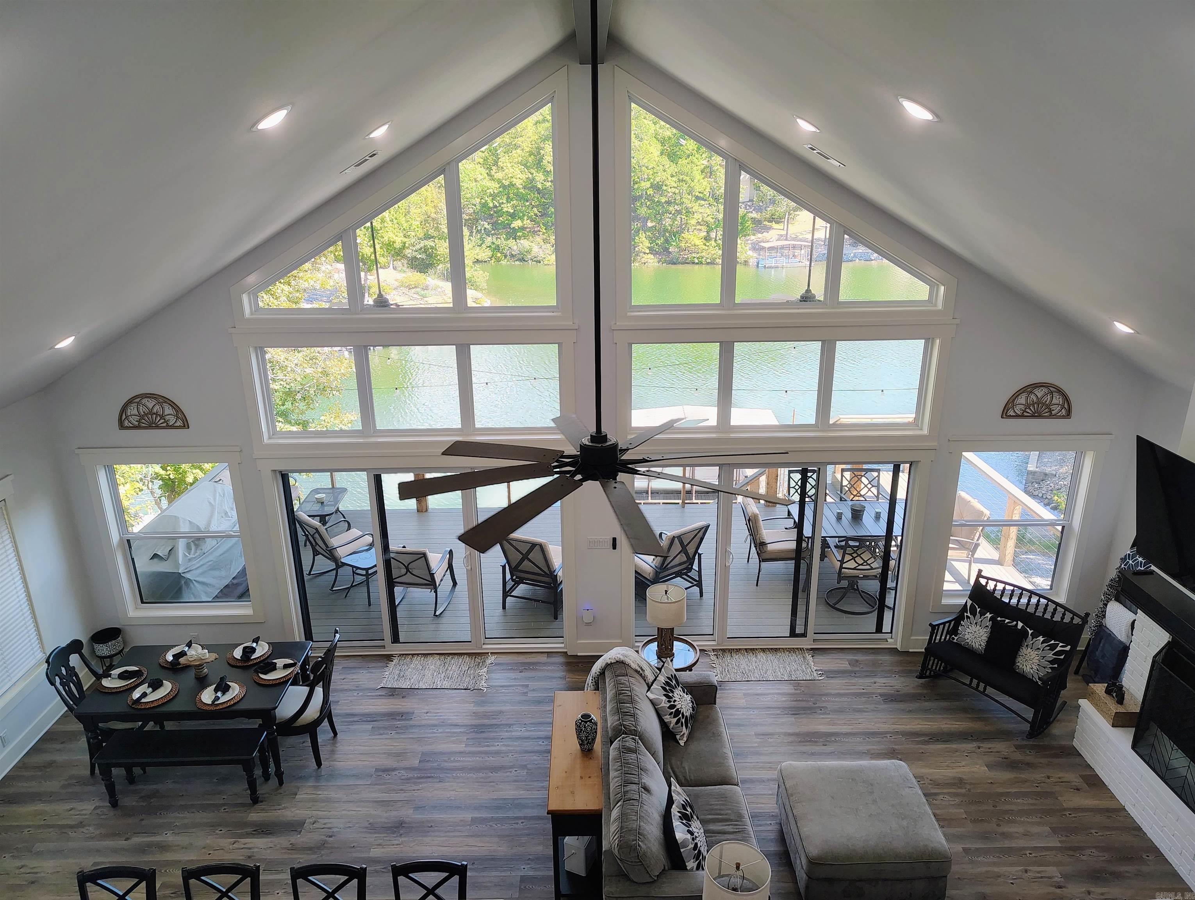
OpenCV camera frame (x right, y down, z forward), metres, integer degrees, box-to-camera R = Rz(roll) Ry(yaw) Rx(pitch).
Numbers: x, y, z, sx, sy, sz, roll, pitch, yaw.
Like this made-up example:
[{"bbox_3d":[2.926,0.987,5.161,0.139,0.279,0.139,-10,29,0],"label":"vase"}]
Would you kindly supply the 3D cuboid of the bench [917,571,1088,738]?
[{"bbox_3d":[3.562,1.764,7.340,0.680,0.970,1.090,-14,23,-33],"label":"bench"}]

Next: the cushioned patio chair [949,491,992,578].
[{"bbox_3d":[4.024,1.020,9.671,0.700,0.930,0.650,-2,19,-3],"label":"cushioned patio chair"}]

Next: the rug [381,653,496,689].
[{"bbox_3d":[-1.619,2.240,8.401,1.050,0.012,0.580,-1,19,1],"label":"rug"}]

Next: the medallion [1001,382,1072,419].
[{"bbox_3d":[3.925,-0.442,7.361,0.635,0.335,0.030,-1,19,0],"label":"medallion"}]

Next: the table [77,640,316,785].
[{"bbox_3d":[-3.183,2.157,6.773,1.525,0.760,0.920,-1,19,0],"label":"table"}]

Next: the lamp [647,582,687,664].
[{"bbox_3d":[0.582,1.491,7.058,0.335,0.600,0.335,-1,19,0],"label":"lamp"}]

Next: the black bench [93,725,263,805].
[{"bbox_3d":[-3.353,2.608,6.770,1.230,0.450,0.360,-1,19,0],"label":"black bench"}]

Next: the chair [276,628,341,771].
[{"bbox_3d":[-2.400,2.031,6.728,0.580,1.010,0.520,-1,19,0],"label":"chair"}]

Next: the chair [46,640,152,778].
[{"bbox_3d":[-4.163,2.213,7.089,0.680,1.020,0.520,-2,19,-1],"label":"chair"}]

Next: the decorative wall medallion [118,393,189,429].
[{"bbox_3d":[-4.258,-0.359,7.885,0.690,0.355,0.030,-1,19,2],"label":"decorative wall medallion"}]

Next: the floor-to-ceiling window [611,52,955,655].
[{"bbox_3d":[1.698,-0.570,7.738,3.020,5.540,0.150,-1,19,1],"label":"floor-to-ceiling window"}]

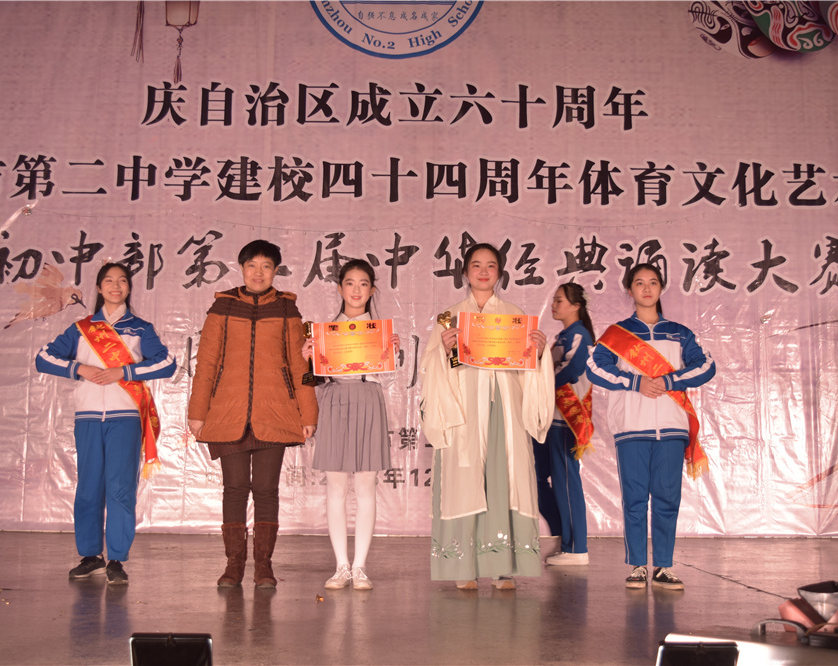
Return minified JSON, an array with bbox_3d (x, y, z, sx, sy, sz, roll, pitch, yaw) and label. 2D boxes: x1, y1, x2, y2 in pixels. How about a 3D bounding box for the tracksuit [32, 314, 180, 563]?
[{"bbox_3d":[-1.560,0.492,5.525,0.689,1.263,0.360,1,-6,-8],"label":"tracksuit"}]

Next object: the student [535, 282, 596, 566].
[{"bbox_3d":[0.850,0.520,6.581,0.411,1.655,0.500,0,-6,6],"label":"student"}]

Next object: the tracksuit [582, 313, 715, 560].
[{"bbox_3d":[1.136,0.517,5.475,0.623,1.251,0.360,0,-6,2],"label":"tracksuit"}]

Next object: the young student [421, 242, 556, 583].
[{"bbox_3d":[0.337,0.379,5.469,0.656,1.692,0.520,1,-6,0],"label":"young student"}]

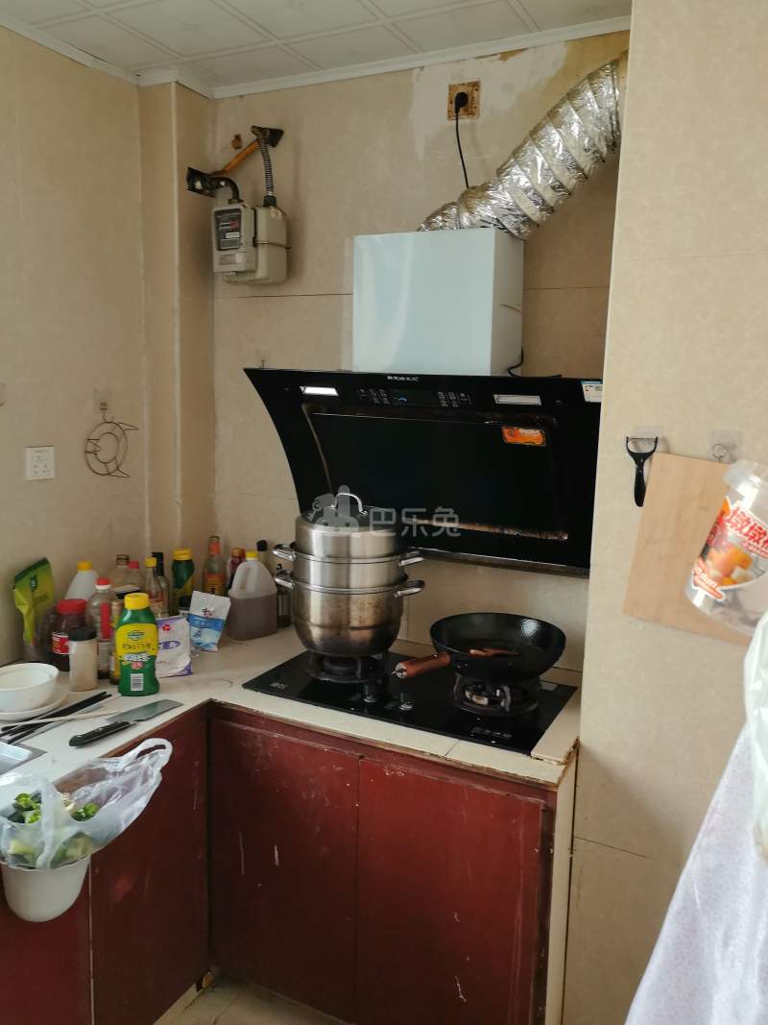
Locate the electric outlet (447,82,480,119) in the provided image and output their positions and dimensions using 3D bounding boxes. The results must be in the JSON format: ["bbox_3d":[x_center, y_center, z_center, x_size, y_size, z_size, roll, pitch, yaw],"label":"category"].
[{"bbox_3d":[0.200,-1.041,2.021,0.087,0.090,0.016,6,10,26],"label":"electric outlet"}]

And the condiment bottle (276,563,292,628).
[{"bbox_3d":[-0.317,0.254,2.451,0.065,0.192,0.065,0,9,-7],"label":"condiment bottle"}]

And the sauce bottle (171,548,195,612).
[{"bbox_3d":[-0.599,0.232,2.386,0.070,0.242,0.060,-1,9,-14],"label":"sauce bottle"}]

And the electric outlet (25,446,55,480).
[{"bbox_3d":[-0.882,-0.126,2.056,0.012,0.087,0.088,6,10,26],"label":"electric outlet"}]

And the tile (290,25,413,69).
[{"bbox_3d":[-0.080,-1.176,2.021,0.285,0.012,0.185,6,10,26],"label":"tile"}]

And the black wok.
[{"bbox_3d":[0.203,0.326,1.790,0.484,0.105,0.308,-7,13,-44],"label":"black wok"}]

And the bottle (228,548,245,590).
[{"bbox_3d":[-0.452,0.227,2.475,0.066,0.230,0.066,0,9,-10],"label":"bottle"}]

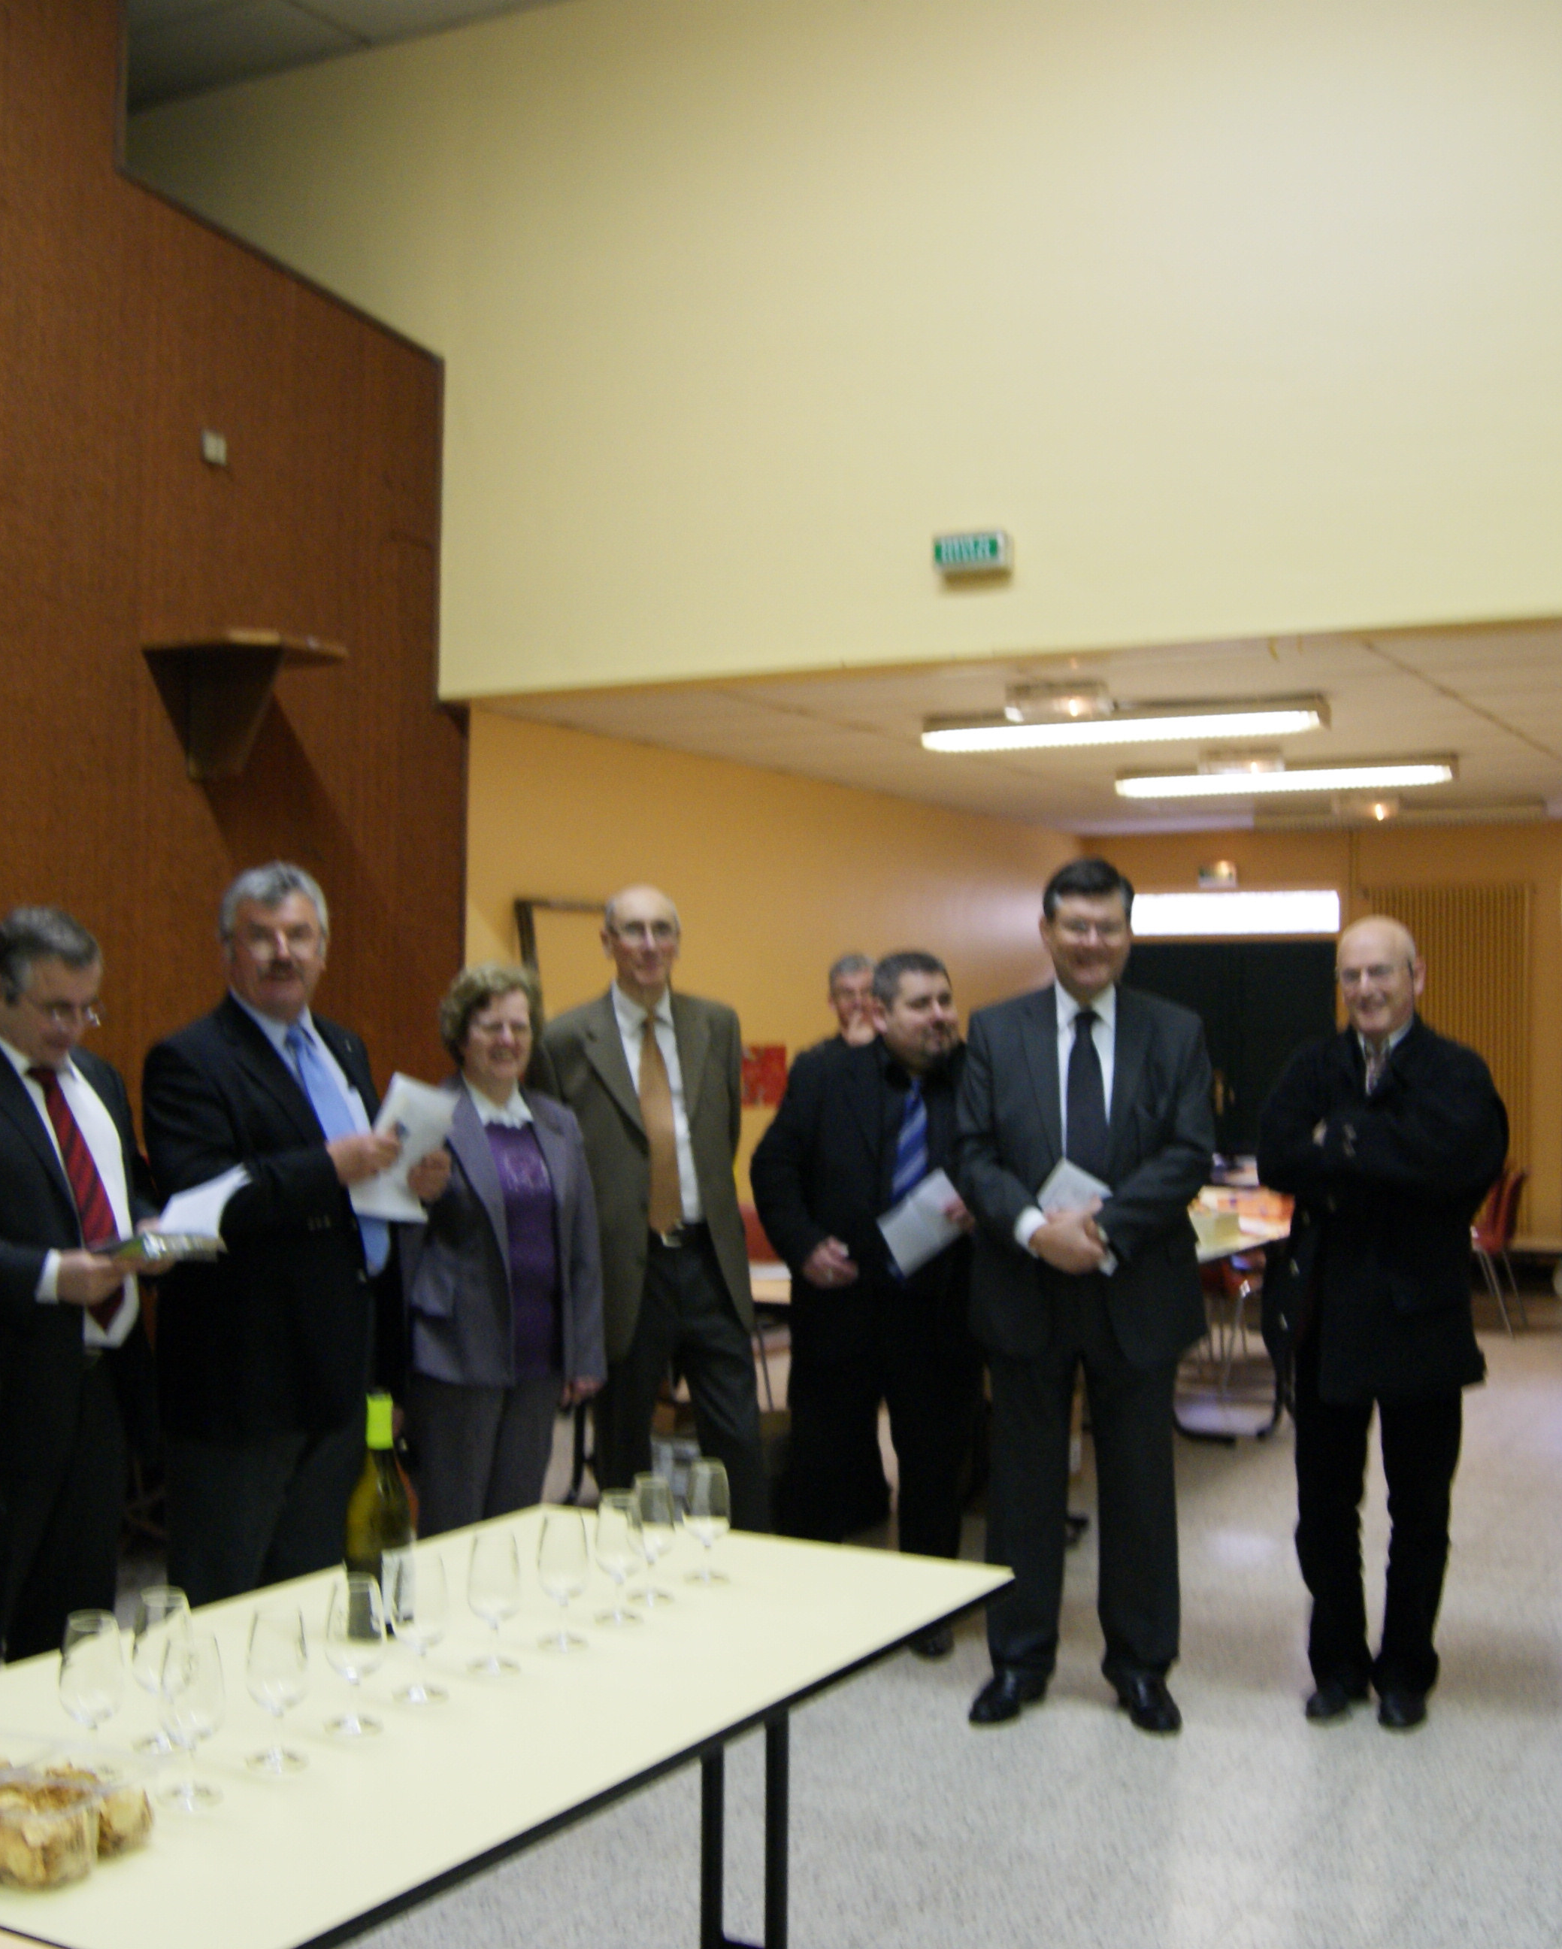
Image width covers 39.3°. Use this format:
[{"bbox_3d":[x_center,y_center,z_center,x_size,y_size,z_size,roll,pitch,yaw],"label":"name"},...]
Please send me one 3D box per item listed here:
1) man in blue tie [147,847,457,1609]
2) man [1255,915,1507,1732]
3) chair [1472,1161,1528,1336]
[{"bbox_3d":[-0.950,0.680,4.142,0.400,1.779,0.510,-1,-3,40],"label":"man in blue tie"},{"bbox_3d":[1.343,0.746,4.880,0.550,1.770,0.400,0,-2,27],"label":"man"},{"bbox_3d":[3.637,1.439,11.465,0.520,0.810,0.500,0,-2,30],"label":"chair"}]

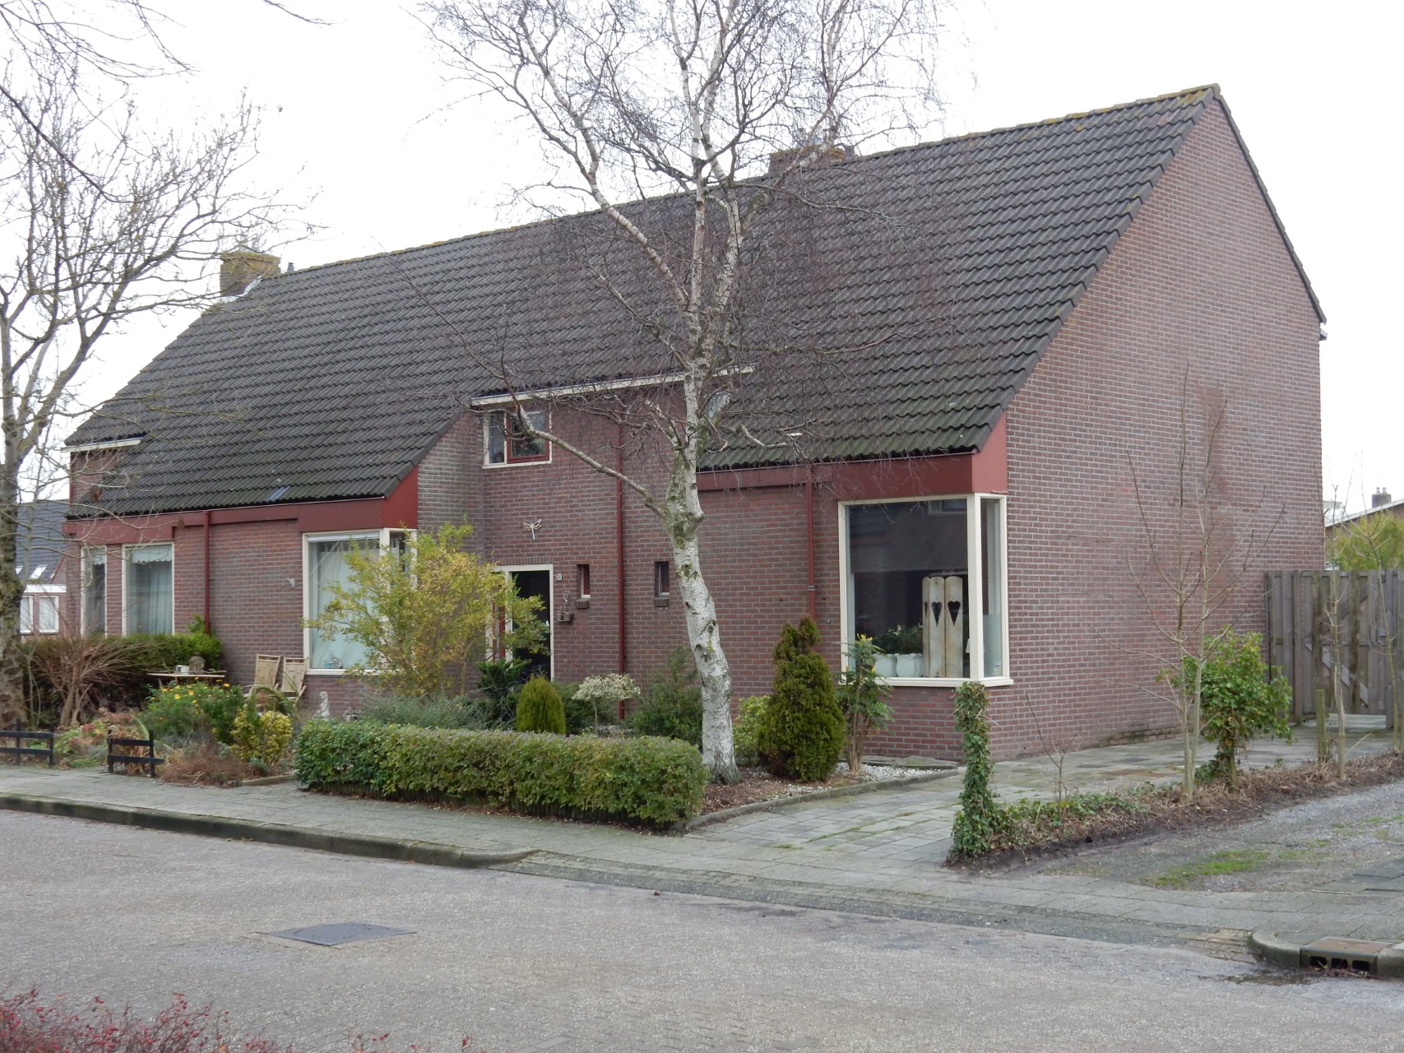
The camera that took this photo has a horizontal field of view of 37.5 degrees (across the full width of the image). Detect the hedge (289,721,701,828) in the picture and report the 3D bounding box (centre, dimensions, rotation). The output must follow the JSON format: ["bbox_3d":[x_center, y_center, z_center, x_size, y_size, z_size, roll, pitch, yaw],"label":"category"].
[{"bbox_3d":[-1.803,1.977,17.109,0.650,0.600,5.200,1,-3,-40],"label":"hedge"}]

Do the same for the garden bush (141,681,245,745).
[{"bbox_3d":[-6.087,2.257,24.770,1.220,0.795,1.100,0,-3,-14],"label":"garden bush"}]

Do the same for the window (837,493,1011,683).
[{"bbox_3d":[2.371,0.688,22.198,1.818,2.009,0.627,-3,-3,42],"label":"window"}]

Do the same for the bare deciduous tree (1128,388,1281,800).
[{"bbox_3d":[3.978,0.500,16.525,1.200,3.329,1.200,-1,-3,13],"label":"bare deciduous tree"}]

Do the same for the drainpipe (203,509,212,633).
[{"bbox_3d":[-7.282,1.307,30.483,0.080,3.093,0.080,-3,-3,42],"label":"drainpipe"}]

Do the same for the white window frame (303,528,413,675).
[{"bbox_3d":[-4.745,1.051,28.609,1.764,1.999,0.580,-3,-3,42],"label":"white window frame"}]

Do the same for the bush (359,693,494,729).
[{"bbox_3d":[-3.125,2.222,23.468,1.500,0.671,1.000,0,-3,-8],"label":"bush"}]

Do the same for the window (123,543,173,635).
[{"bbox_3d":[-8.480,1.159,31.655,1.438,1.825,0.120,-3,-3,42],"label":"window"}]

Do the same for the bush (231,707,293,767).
[{"bbox_3d":[-4.695,2.226,22.064,0.650,0.600,0.600,0,-3,-12],"label":"bush"}]

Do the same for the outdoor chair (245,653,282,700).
[{"bbox_3d":[-6.198,2.321,28.764,0.580,1.045,0.680,-3,-3,42],"label":"outdoor chair"}]

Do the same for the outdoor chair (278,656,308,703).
[{"bbox_3d":[-5.732,2.311,28.341,0.580,1.016,0.680,-3,-3,42],"label":"outdoor chair"}]

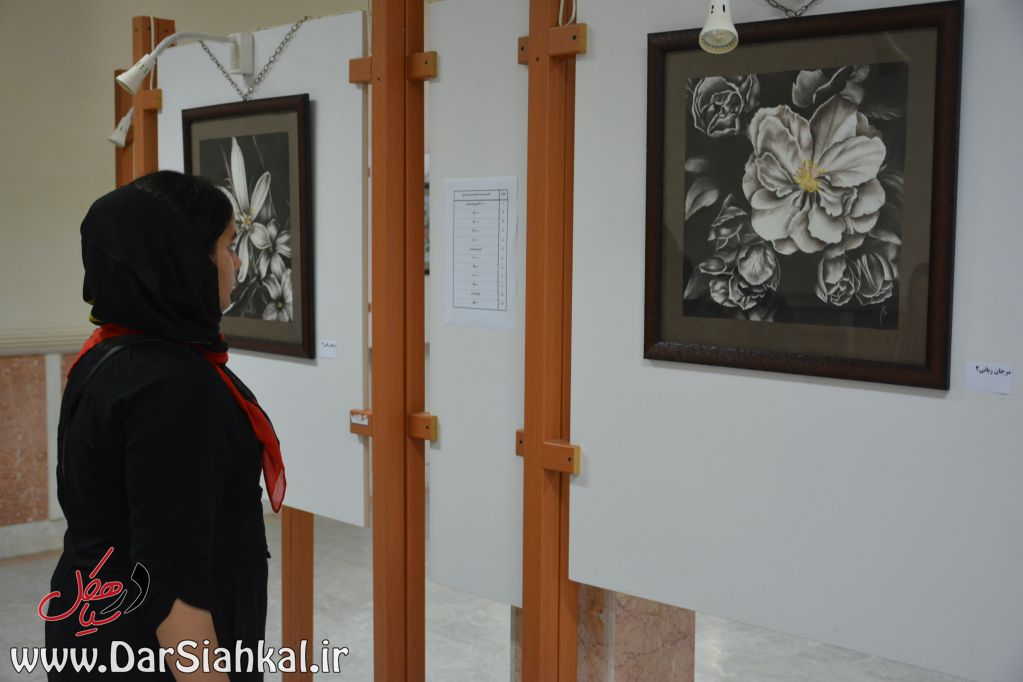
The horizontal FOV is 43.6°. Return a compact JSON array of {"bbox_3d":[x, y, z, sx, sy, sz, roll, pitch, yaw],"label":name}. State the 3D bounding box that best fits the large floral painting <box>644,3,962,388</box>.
[{"bbox_3d":[0.423,-0.218,1.960,0.533,0.541,0.030,6,9,44],"label":"large floral painting"}]

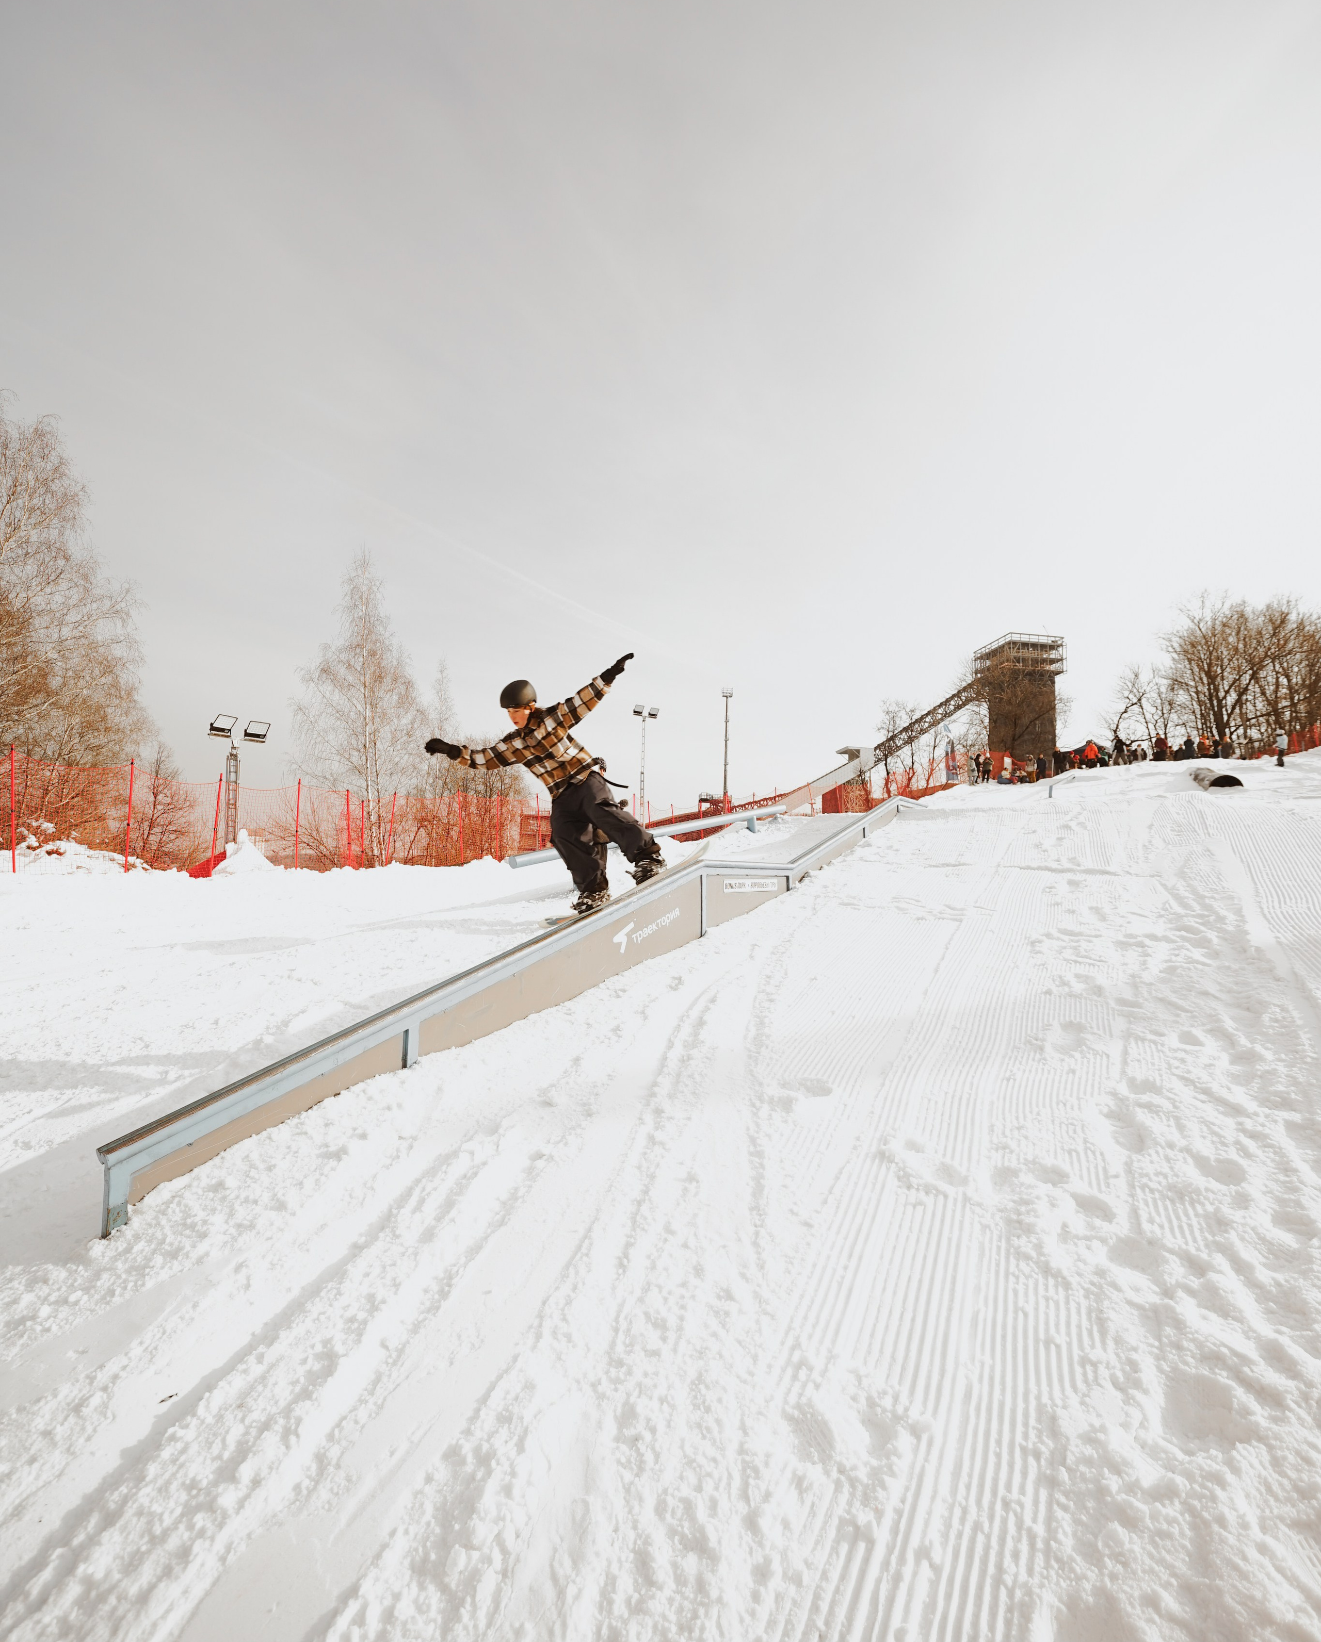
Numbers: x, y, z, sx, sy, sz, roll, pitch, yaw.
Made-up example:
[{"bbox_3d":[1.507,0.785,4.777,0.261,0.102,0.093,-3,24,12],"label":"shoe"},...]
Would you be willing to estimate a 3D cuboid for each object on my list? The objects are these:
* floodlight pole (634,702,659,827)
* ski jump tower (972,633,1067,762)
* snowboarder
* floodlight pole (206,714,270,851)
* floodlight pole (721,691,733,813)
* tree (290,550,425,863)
[{"bbox_3d":[-0.713,-2.588,32.000,0.550,6.200,1.300,0,-1,45],"label":"floodlight pole"},{"bbox_3d":[54.162,-18.167,100.000,9.000,18.600,9.800,1,-1,-10],"label":"ski jump tower"},{"bbox_3d":[-0.770,-0.248,4.500,1.450,1.680,0.800,1,-1,12],"label":"snowboarder"},{"bbox_3d":[-8.928,-0.771,14.000,0.450,2.950,1.050,0,-1,31],"label":"floodlight pole"},{"bbox_3d":[8.066,-8.251,80.000,1.400,15.800,1.400,1,-1,-18],"label":"floodlight pole"},{"bbox_3d":[-11.372,-4.249,25.000,4.400,11.600,4.400,1,-1,0],"label":"tree"}]

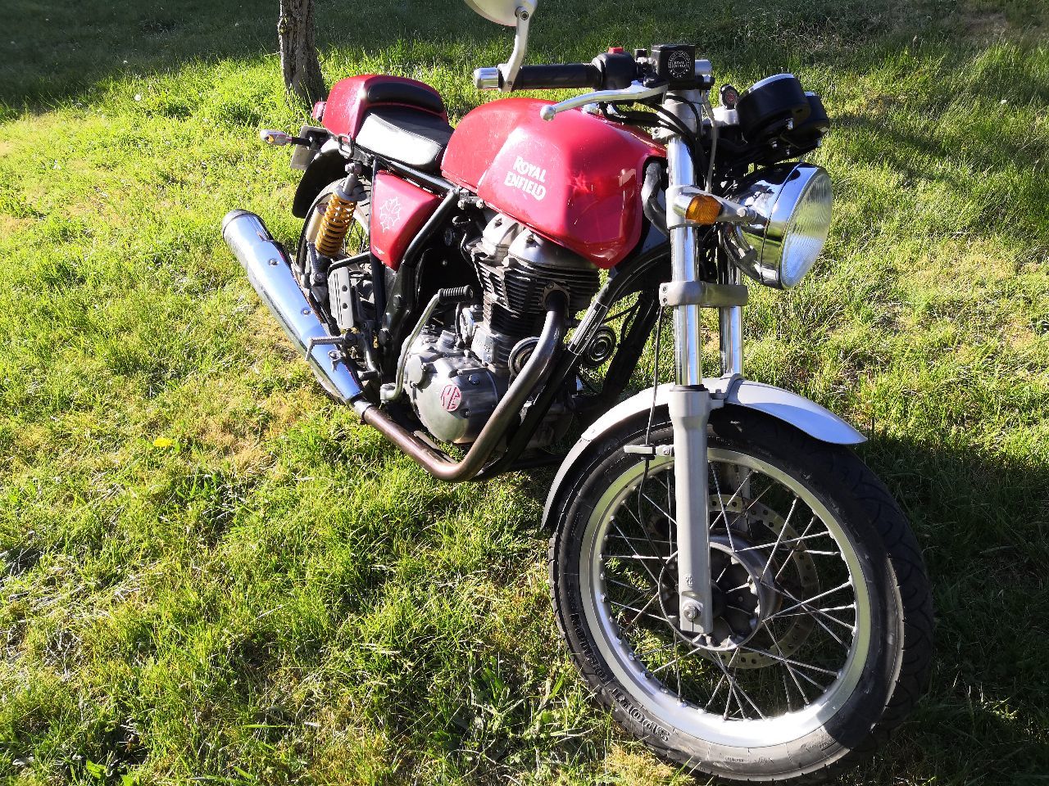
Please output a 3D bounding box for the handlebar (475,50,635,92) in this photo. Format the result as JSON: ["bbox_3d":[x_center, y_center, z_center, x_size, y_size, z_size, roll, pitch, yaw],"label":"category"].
[{"bbox_3d":[0.052,-0.441,1.124,0.260,0.060,0.060,-11,34,-22],"label":"handlebar"}]

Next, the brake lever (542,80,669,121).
[{"bbox_3d":[0.115,-0.392,1.081,0.195,0.032,0.042,-19,37,-24],"label":"brake lever"}]

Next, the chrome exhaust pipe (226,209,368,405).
[{"bbox_3d":[-0.600,-0.232,2.114,0.110,0.110,0.730,-8,48,-41],"label":"chrome exhaust pipe"}]

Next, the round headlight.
[{"bbox_3d":[0.373,-0.265,1.253,0.165,0.190,0.190,23,17,30],"label":"round headlight"}]

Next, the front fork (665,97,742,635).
[{"bbox_3d":[0.301,-0.040,1.322,0.085,0.820,0.250,0,5,33],"label":"front fork"}]

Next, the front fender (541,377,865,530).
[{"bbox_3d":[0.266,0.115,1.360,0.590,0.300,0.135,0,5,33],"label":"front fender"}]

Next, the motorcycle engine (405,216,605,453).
[{"bbox_3d":[-0.050,-0.115,1.737,0.330,0.520,0.450,-5,30,-38],"label":"motorcycle engine"}]

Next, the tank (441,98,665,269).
[{"bbox_3d":[0.087,-0.422,1.531,0.310,0.240,0.630,-5,30,-38],"label":"tank"}]

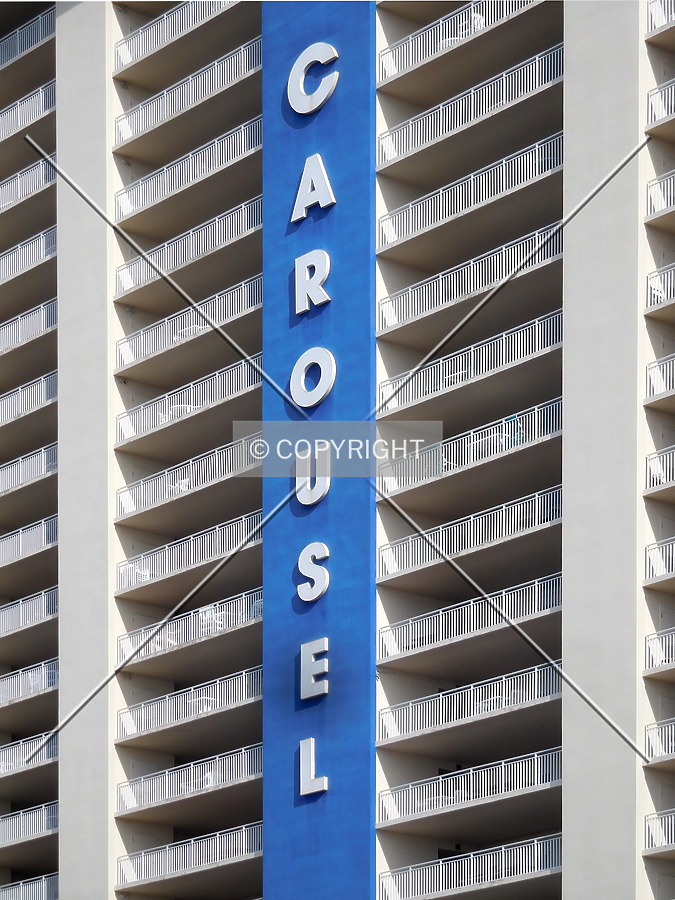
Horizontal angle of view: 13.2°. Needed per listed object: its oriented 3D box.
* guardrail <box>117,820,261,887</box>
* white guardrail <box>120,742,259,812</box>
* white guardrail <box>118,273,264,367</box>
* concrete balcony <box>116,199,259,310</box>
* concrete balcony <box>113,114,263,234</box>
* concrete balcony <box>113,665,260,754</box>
[{"bbox_3d":[-5.214,14.417,103.804,0.120,1.050,9.037,14,-23,-37],"label":"guardrail"},{"bbox_3d":[-5.214,11.726,103.804,0.120,1.050,9.037,14,-23,-37],"label":"white guardrail"},{"bbox_3d":[-5.273,-4.607,104.786,0.100,1.070,8.915,15,-24,-38],"label":"white guardrail"},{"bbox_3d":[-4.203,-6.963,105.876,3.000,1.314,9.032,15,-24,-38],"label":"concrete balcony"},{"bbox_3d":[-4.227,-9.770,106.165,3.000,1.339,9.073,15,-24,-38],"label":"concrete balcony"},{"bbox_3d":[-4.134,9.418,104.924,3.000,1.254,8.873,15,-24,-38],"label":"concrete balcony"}]

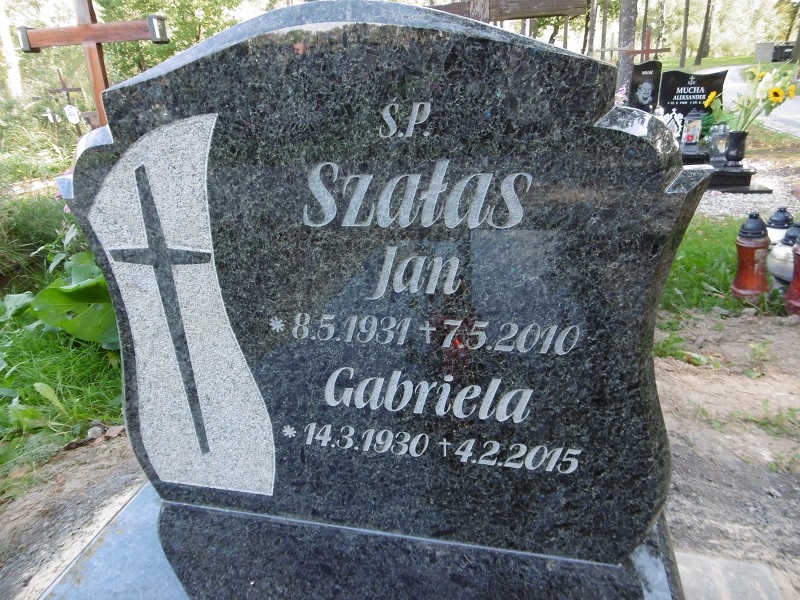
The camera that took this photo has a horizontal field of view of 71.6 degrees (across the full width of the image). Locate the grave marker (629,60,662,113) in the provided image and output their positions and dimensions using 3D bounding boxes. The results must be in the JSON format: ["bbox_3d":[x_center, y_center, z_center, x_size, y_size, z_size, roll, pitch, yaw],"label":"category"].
[{"bbox_3d":[2.533,-2.056,5.767,0.260,0.770,0.090,2,21,13],"label":"grave marker"}]

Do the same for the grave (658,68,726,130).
[{"bbox_3d":[2.966,-1.981,5.688,0.600,0.660,0.090,2,21,13],"label":"grave"}]

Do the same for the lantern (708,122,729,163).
[{"bbox_3d":[2.789,-1.373,4.850,0.140,0.345,0.140,2,21,13],"label":"lantern"}]

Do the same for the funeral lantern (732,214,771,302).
[{"bbox_3d":[1.269,-0.150,2.000,0.120,0.325,0.120,-2,21,15],"label":"funeral lantern"}]

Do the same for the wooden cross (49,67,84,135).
[{"bbox_3d":[-5.336,-3.004,9.039,0.620,1.400,0.080,-2,21,15],"label":"wooden cross"}]

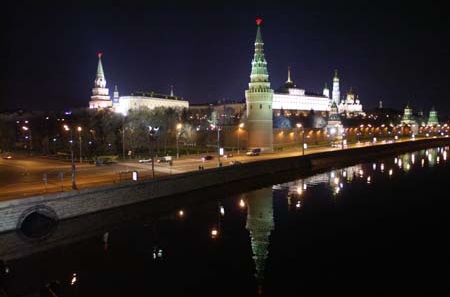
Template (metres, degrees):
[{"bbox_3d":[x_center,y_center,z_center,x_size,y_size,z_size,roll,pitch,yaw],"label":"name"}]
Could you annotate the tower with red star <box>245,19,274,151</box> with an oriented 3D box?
[{"bbox_3d":[16.400,-29.300,147.000,13.300,61.700,13.300,0,3,6],"label":"tower with red star"}]

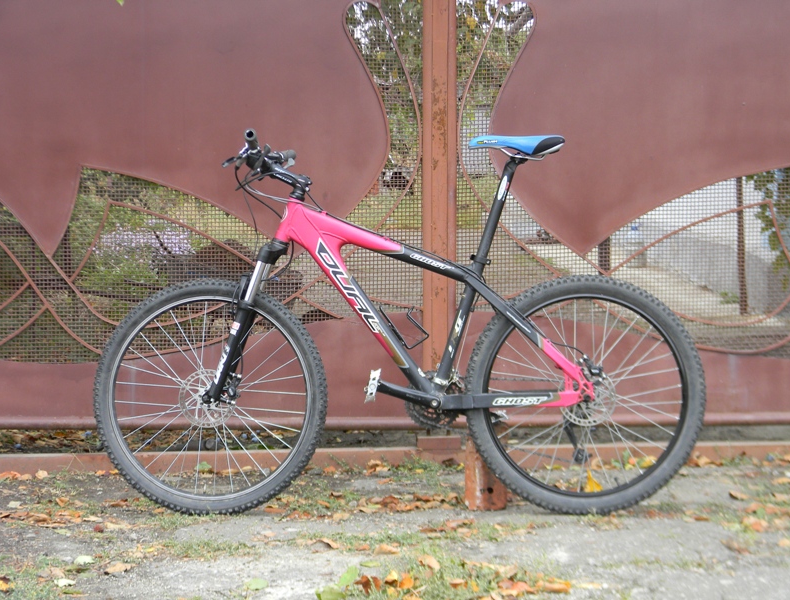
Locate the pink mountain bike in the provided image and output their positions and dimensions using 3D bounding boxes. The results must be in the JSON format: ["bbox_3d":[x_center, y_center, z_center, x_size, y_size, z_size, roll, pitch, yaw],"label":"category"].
[{"bbox_3d":[0.013,0.070,5.360,1.710,1.070,0.620,0,4,1],"label":"pink mountain bike"}]

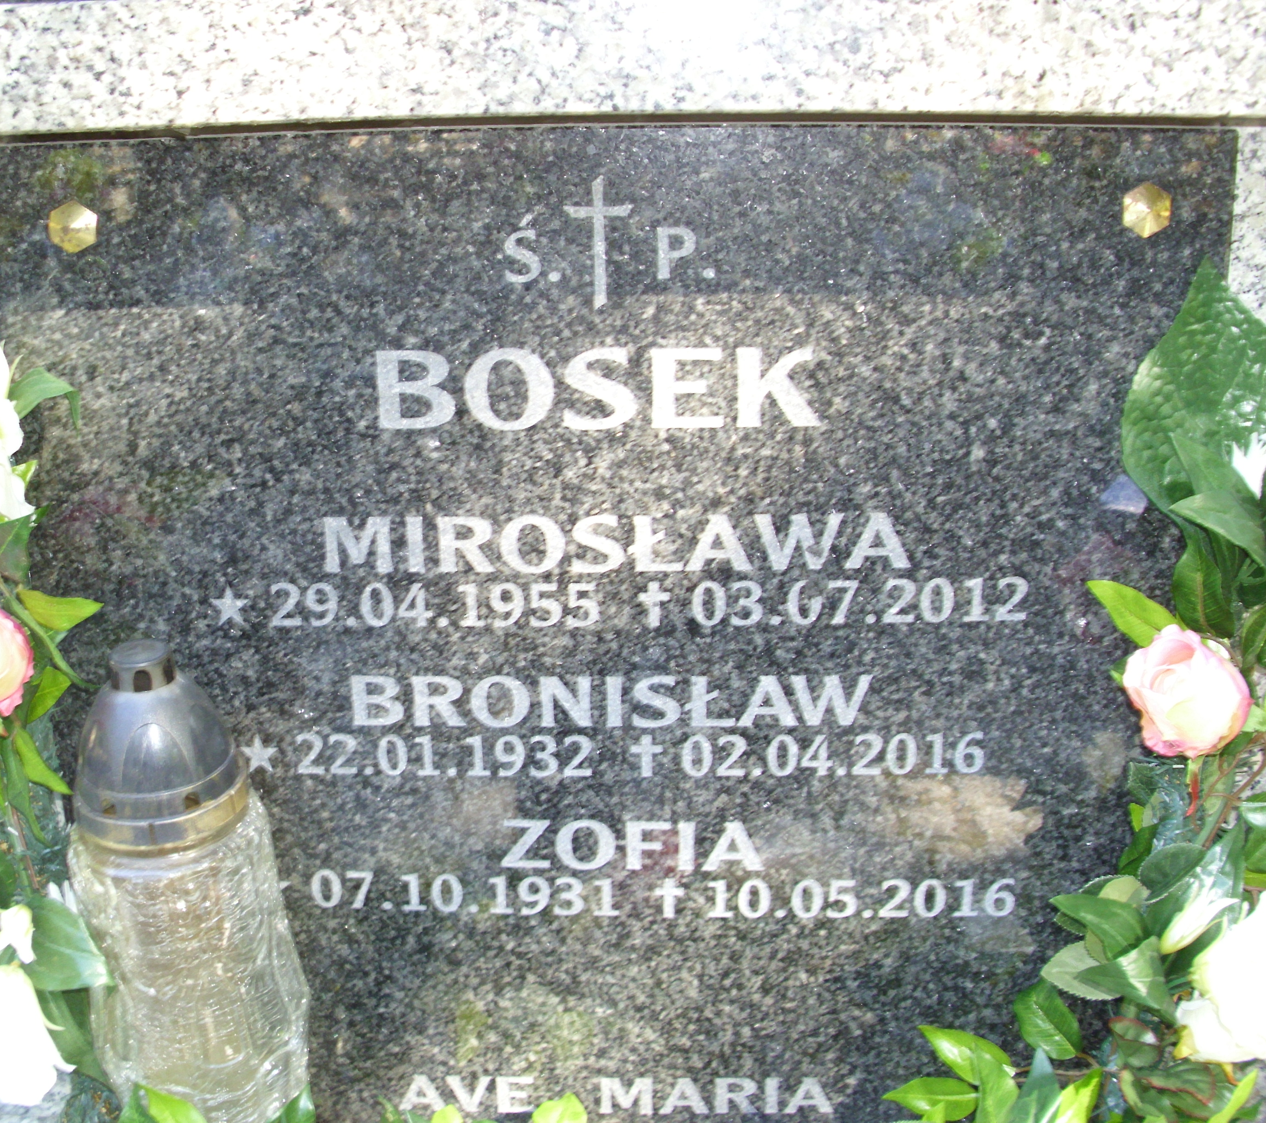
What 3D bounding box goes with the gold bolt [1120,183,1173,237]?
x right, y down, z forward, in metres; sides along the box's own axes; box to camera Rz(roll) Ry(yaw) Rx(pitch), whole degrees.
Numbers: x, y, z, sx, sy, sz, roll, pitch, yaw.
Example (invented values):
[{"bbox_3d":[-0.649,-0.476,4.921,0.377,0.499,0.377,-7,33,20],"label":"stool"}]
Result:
[{"bbox_3d":[0.247,-0.168,0.726,0.024,0.026,0.009,1,18,1],"label":"gold bolt"}]

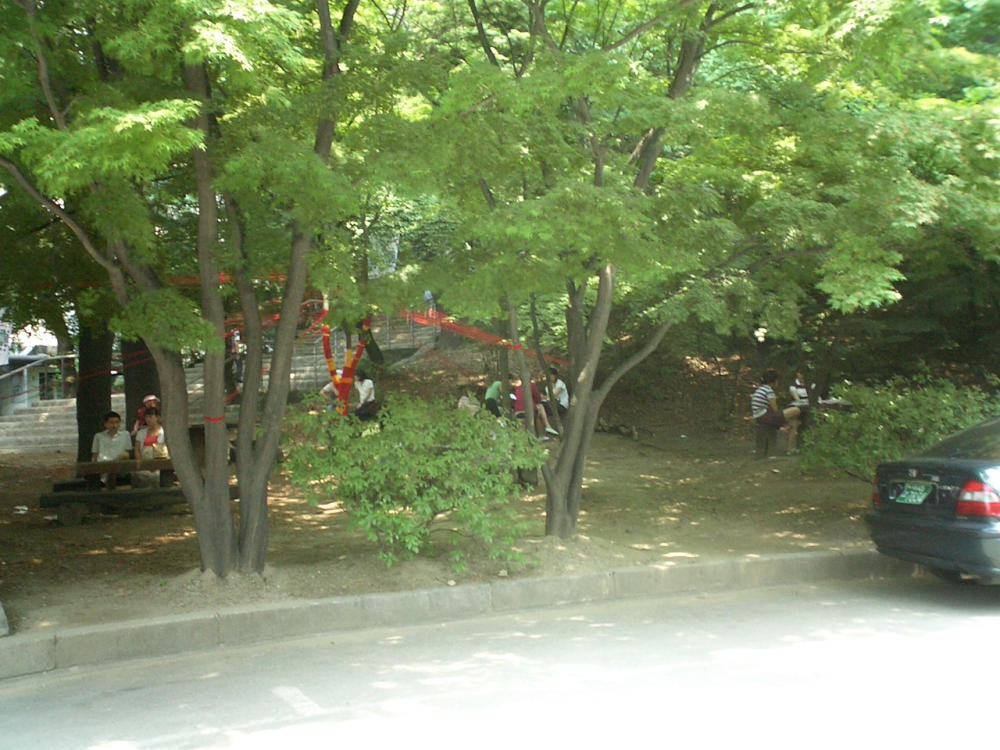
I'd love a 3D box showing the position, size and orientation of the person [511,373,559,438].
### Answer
[{"bbox_3d":[0.600,0.540,18.700,0.820,1.190,0.520,-1,-1,18],"label":"person"}]

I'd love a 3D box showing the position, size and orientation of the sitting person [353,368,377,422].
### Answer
[{"bbox_3d":[-2.280,0.475,18.000,0.680,1.150,0.500,-1,-1,-30],"label":"sitting person"}]

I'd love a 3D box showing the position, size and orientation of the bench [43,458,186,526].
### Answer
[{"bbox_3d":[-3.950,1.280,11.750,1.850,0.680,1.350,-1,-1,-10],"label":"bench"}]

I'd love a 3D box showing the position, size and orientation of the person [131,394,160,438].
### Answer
[{"bbox_3d":[-4.650,0.960,14.200,0.480,1.420,0.360,-1,-1,-9],"label":"person"}]

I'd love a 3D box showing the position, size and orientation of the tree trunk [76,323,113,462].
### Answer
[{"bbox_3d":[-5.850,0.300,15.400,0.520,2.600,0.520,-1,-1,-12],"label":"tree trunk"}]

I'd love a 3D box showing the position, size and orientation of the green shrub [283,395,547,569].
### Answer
[{"bbox_3d":[-0.760,0.900,9.200,2.150,1.430,1.750,-1,-1,0],"label":"green shrub"}]

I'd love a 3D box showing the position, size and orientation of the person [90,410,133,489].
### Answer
[{"bbox_3d":[-4.500,1.040,12.400,0.520,1.220,0.750,-1,-1,-13],"label":"person"}]

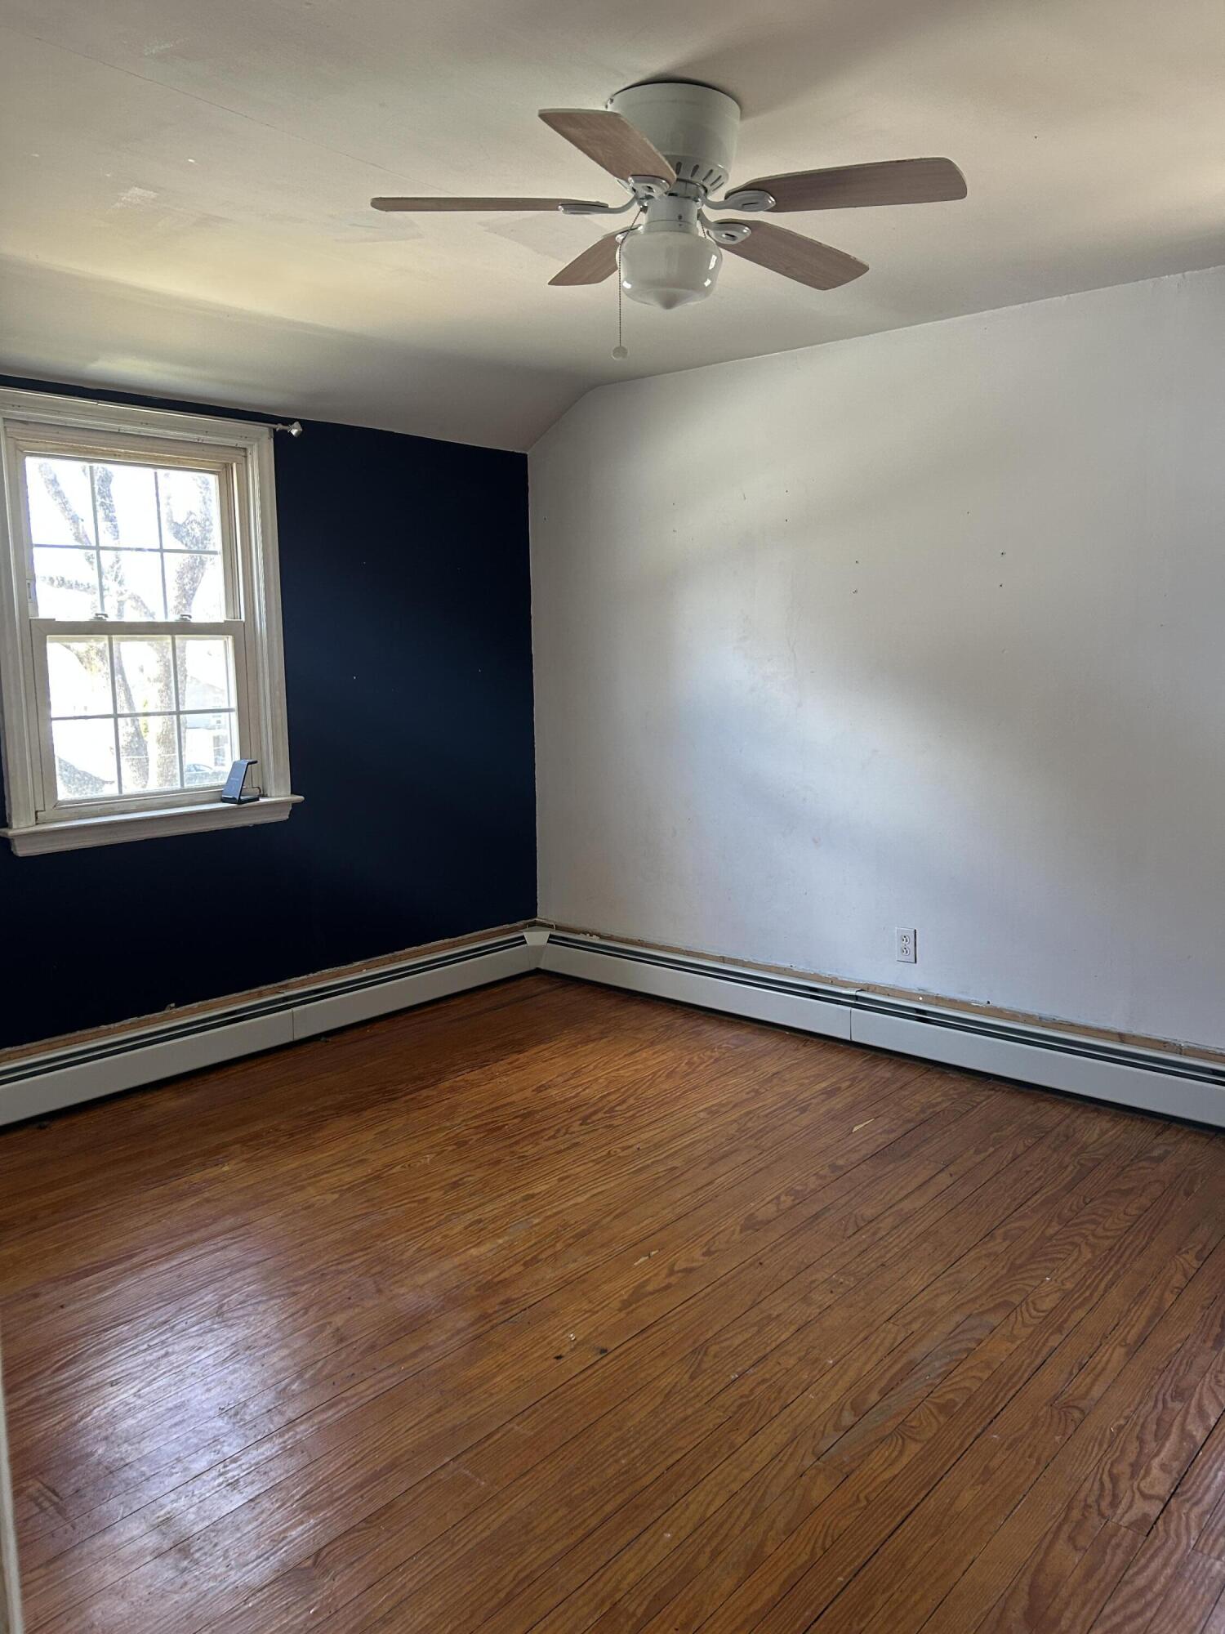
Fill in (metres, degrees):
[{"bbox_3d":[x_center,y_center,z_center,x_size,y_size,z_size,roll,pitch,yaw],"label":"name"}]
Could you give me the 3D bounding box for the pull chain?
[{"bbox_3d":[0.029,-0.975,2.247,0.060,0.268,0.034,-3,8,-17],"label":"pull chain"}]

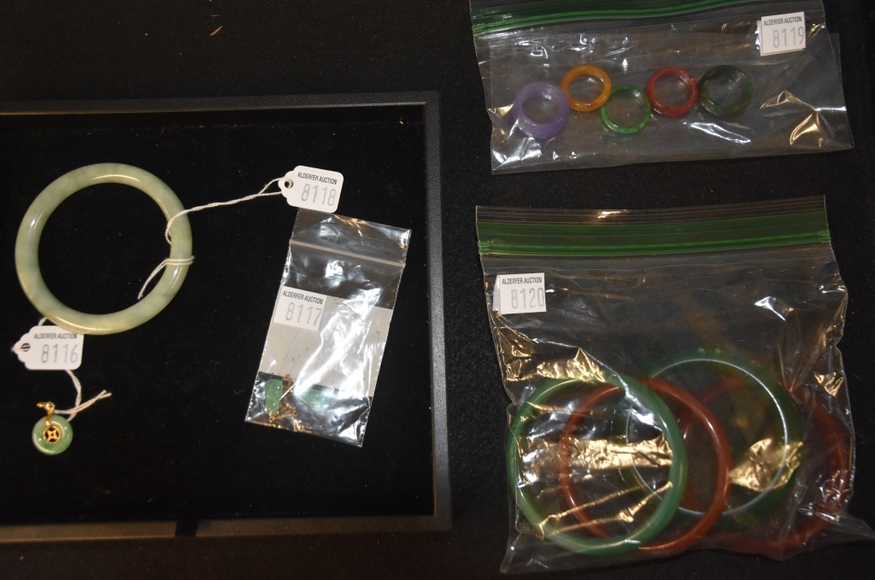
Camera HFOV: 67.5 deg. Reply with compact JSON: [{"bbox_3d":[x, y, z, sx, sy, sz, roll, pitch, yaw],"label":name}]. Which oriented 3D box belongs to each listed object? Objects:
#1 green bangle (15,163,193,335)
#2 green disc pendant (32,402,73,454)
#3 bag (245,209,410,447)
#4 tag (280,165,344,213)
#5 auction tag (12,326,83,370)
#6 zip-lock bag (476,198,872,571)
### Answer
[{"bbox_3d":[-0.146,-0.018,0.286,0.077,0.009,0.077,0,81,0],"label":"green bangle"},{"bbox_3d":[-0.162,0.058,0.276,0.017,0.005,0.022,-8,81,-1],"label":"green disc pendant"},{"bbox_3d":[-0.047,0.014,0.283,0.051,0.005,0.097,12,81,2],"label":"bag"},{"bbox_3d":[-0.057,-0.045,0.293,0.028,0.001,0.020,8,81,1],"label":"tag"},{"bbox_3d":[-0.168,0.025,0.283,0.030,0.001,0.019,1,81,0],"label":"auction tag"},{"bbox_3d":[0.099,0.036,0.273,0.159,0.022,0.155,-2,81,0],"label":"zip-lock bag"}]

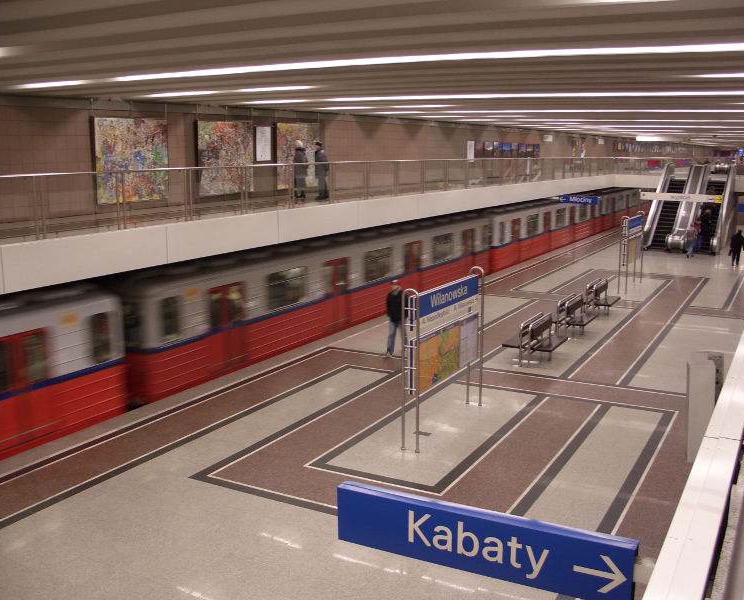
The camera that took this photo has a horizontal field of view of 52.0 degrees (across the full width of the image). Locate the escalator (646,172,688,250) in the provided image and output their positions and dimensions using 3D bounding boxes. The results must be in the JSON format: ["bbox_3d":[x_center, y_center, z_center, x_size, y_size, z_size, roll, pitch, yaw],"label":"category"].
[{"bbox_3d":[16.192,-5.165,40.449,1.650,4.160,8.400,6,13,29],"label":"escalator"}]

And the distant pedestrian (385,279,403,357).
[{"bbox_3d":[0.577,0.436,17.757,0.550,1.770,0.420,9,14,37],"label":"distant pedestrian"}]

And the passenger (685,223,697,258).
[{"bbox_3d":[15.046,-2.778,35.916,0.480,1.670,0.450,8,14,40],"label":"passenger"}]

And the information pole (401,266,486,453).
[{"bbox_3d":[1.290,0.941,13.386,0.330,2.700,2.720,6,12,30],"label":"information pole"}]

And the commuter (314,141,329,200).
[{"bbox_3d":[-1.480,-3.831,22.658,0.380,1.680,0.520,0,11,0],"label":"commuter"}]

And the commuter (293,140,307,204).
[{"bbox_3d":[-2.062,-3.750,22.000,0.380,1.680,0.450,3,12,21],"label":"commuter"}]

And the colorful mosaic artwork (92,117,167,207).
[{"bbox_3d":[-5.716,-3.328,18.168,0.100,1.930,2.240,6,13,29],"label":"colorful mosaic artwork"}]

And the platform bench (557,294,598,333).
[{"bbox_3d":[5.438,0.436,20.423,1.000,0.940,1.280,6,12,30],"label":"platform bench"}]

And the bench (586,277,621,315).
[{"bbox_3d":[6.712,-0.059,22.560,1.130,0.930,1.460,6,13,29],"label":"bench"}]

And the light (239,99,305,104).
[{"bbox_3d":[-2.557,-5.166,19.900,1.900,0.100,0.160,6,12,30],"label":"light"}]

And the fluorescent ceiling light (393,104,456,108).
[{"bbox_3d":[1.381,-5.275,20.754,1.700,0.100,0.150,6,13,29],"label":"fluorescent ceiling light"}]

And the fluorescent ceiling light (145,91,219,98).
[{"bbox_3d":[-4.172,-4.493,16.681,2.250,0.100,0.150,6,13,29],"label":"fluorescent ceiling light"}]

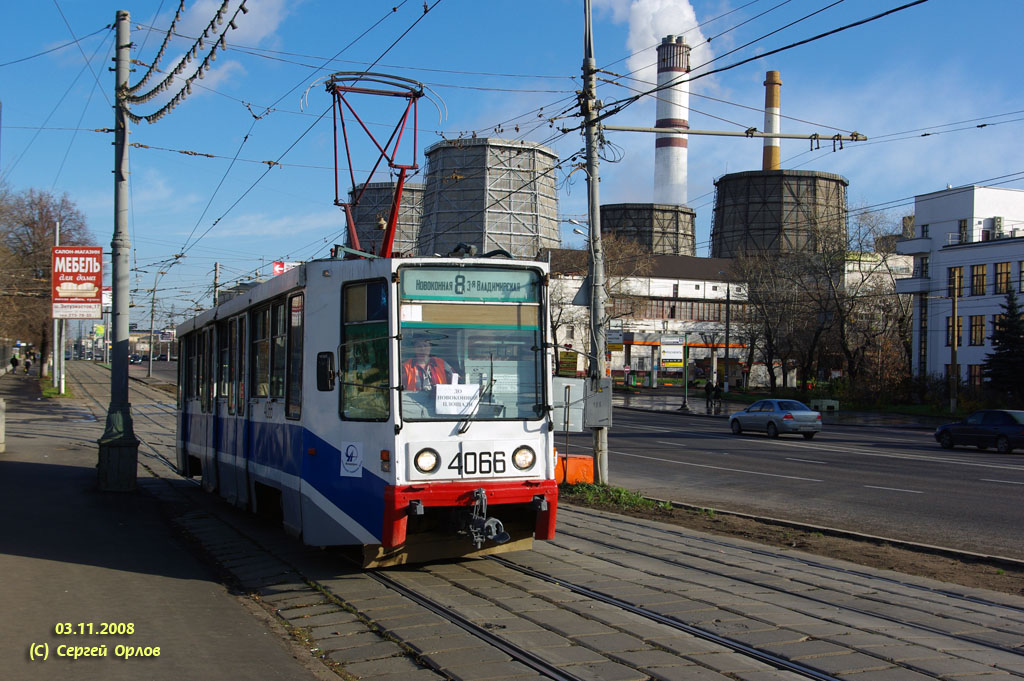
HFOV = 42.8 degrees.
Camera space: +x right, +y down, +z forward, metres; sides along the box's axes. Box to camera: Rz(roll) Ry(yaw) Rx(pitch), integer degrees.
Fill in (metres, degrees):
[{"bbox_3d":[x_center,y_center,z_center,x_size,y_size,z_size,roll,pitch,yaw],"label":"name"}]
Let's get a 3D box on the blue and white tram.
[{"bbox_3d":[-2.856,1.004,19.187,2.580,3.200,15.200,1,-3,-20],"label":"blue and white tram"}]

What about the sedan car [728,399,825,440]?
[{"bbox_3d":[10.300,3.033,51.300,1.710,1.450,4.500,2,-2,-20],"label":"sedan car"}]

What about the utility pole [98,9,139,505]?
[{"bbox_3d":[-7.413,-1.707,24.757,0.700,9.000,0.700,1,-2,-20],"label":"utility pole"}]

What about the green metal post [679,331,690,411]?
[{"bbox_3d":[10.652,1.835,80.500,0.600,4.850,0.600,1,-2,0],"label":"green metal post"}]

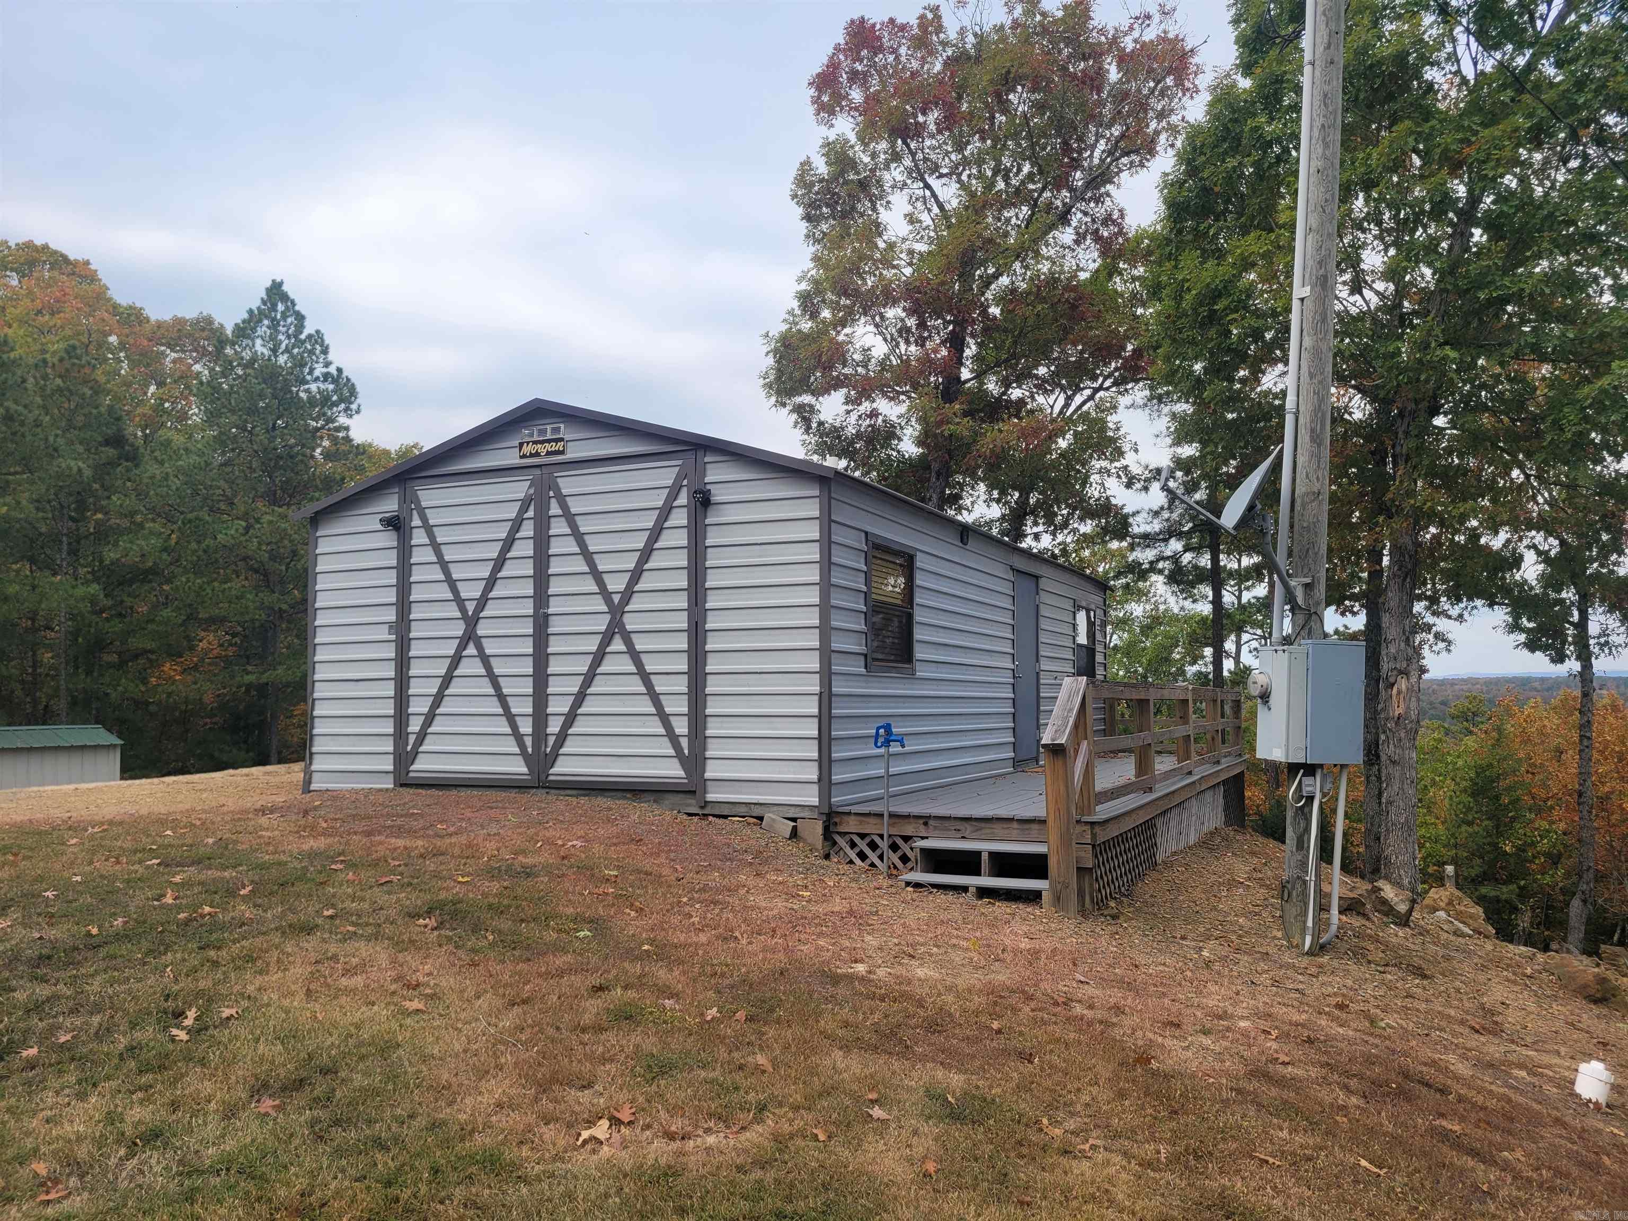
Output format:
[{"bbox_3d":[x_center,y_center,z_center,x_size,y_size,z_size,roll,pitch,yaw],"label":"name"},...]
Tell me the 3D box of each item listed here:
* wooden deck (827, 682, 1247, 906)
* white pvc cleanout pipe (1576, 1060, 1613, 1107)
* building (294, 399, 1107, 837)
[{"bbox_3d":[2.830,1.475,11.900,1.795,1.498,9.734,-2,-5,26],"label":"wooden deck"},{"bbox_3d":[2.841,1.724,4.450,0.138,0.155,0.138,15,-7,31],"label":"white pvc cleanout pipe"},{"bbox_3d":[-0.257,0.223,13.417,5.129,3.167,8.877,-2,-5,26],"label":"building"}]

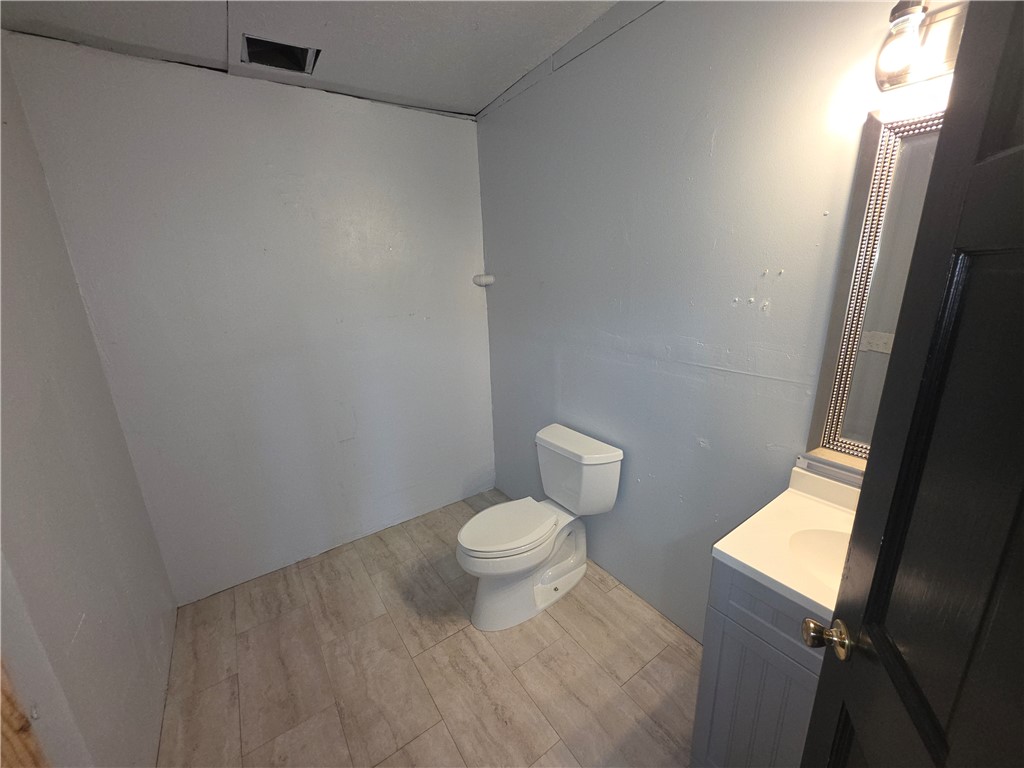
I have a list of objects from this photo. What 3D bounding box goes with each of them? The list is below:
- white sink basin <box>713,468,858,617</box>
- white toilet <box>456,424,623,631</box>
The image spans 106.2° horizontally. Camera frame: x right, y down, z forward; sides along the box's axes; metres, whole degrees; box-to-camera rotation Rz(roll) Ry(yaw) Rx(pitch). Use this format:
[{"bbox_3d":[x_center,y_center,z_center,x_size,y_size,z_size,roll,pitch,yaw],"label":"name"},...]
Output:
[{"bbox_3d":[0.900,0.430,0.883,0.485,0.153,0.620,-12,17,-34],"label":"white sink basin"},{"bbox_3d":[0.093,0.695,1.877,0.751,0.742,0.475,-12,17,-34],"label":"white toilet"}]

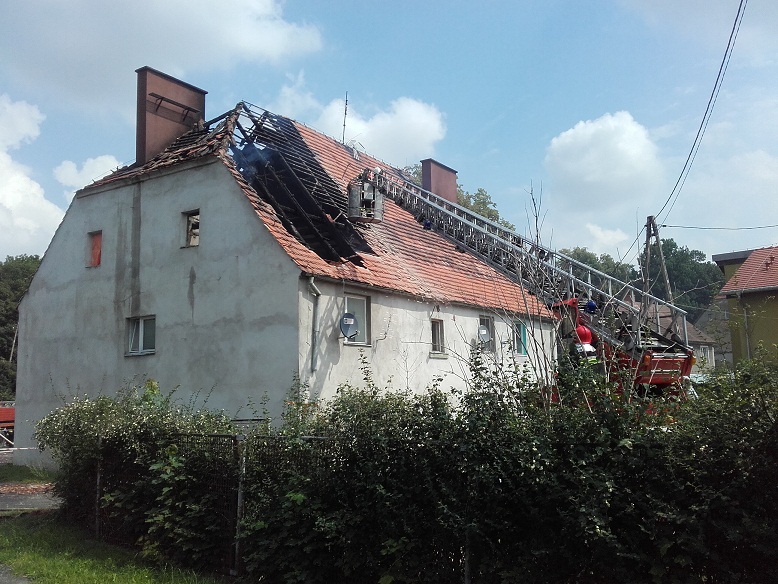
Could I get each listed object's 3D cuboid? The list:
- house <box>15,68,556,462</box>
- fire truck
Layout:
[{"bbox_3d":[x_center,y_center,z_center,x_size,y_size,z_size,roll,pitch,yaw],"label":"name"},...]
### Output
[{"bbox_3d":[-2.680,-0.564,32.023,14.501,15.035,21.243,-6,-9,32],"label":"house"},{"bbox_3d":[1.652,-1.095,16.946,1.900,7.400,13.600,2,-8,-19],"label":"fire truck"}]

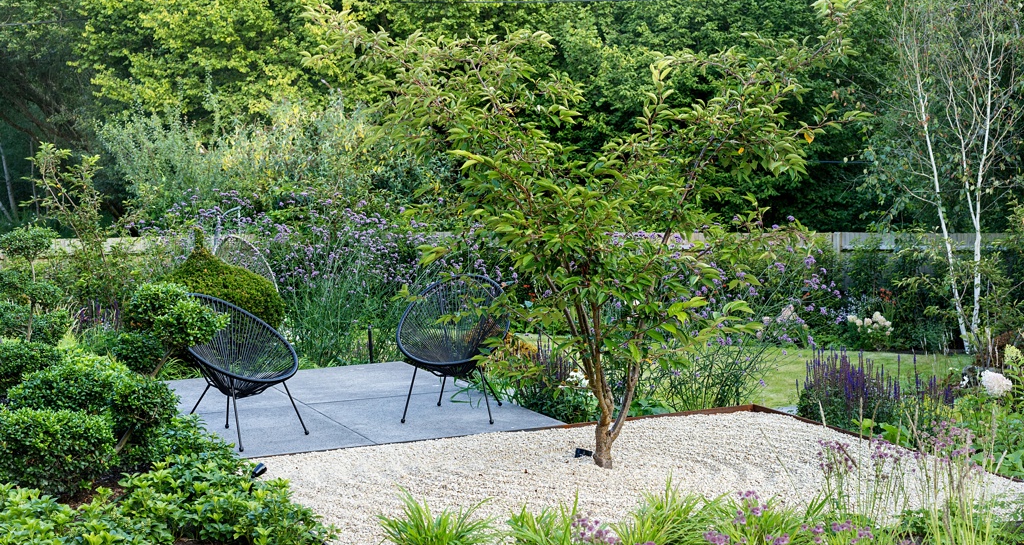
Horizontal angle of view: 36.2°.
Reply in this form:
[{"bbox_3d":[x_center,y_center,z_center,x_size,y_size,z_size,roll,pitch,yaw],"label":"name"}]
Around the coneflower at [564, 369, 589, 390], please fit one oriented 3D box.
[{"bbox_3d":[0.407,0.675,9.865,0.150,0.125,0.130,-1,6,0],"label":"coneflower"}]

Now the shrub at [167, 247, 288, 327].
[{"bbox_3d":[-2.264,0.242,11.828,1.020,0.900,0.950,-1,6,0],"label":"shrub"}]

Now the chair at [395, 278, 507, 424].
[{"bbox_3d":[-0.347,0.474,9.988,0.720,0.860,0.760,0,6,12],"label":"chair"}]

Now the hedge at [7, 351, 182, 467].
[{"bbox_3d":[-2.182,0.714,8.157,0.900,0.620,0.800,-1,6,0],"label":"hedge"}]

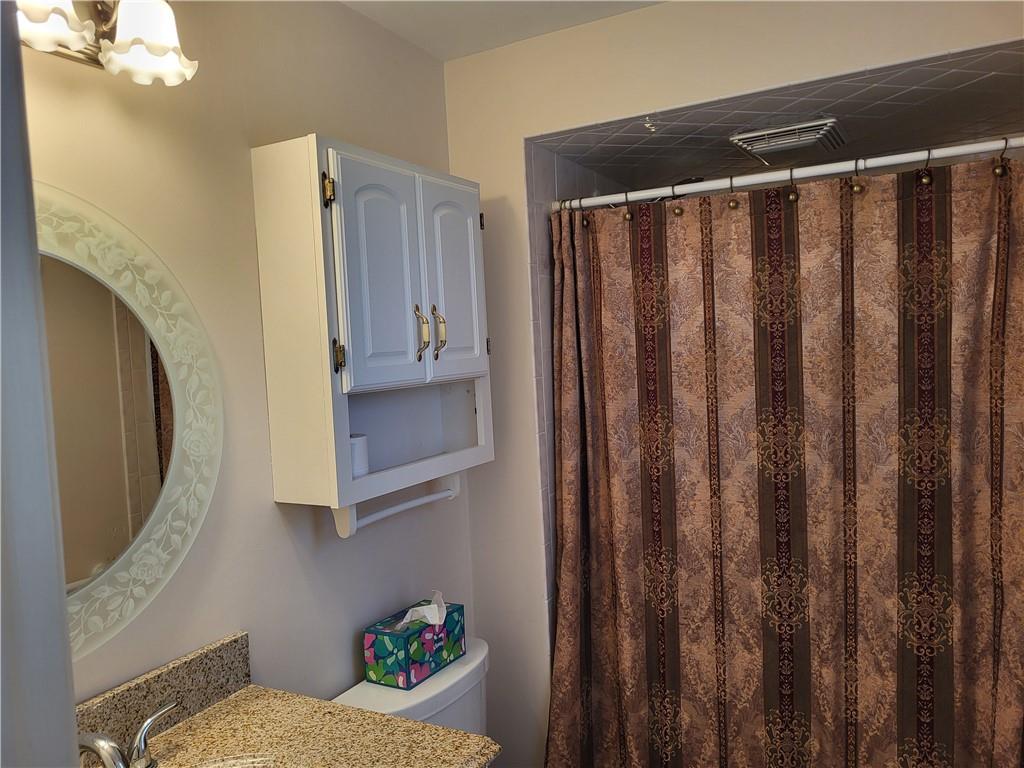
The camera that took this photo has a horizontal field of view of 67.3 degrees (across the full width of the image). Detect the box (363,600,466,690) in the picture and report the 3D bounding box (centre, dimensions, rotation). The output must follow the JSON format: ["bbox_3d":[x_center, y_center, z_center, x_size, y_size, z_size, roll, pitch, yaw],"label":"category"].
[{"bbox_3d":[-0.218,0.597,1.778,0.118,0.118,0.220,-1,3,31],"label":"box"}]

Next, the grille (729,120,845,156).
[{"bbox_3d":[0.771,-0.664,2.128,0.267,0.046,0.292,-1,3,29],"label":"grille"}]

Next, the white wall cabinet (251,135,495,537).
[{"bbox_3d":[-0.261,-0.099,1.742,0.205,0.771,0.593,-1,3,29],"label":"white wall cabinet"}]

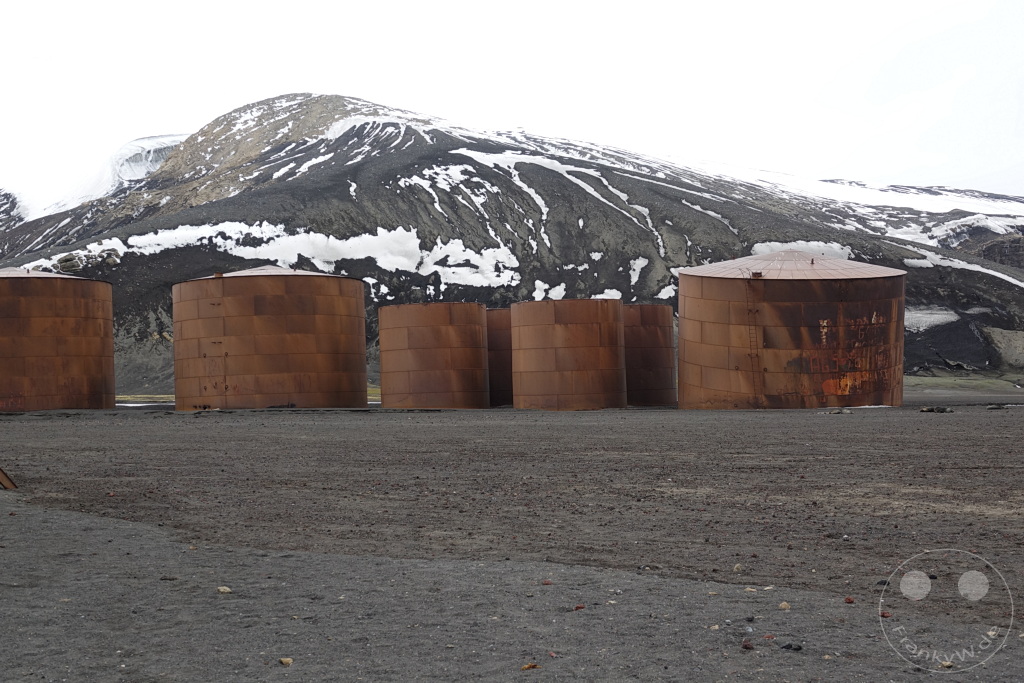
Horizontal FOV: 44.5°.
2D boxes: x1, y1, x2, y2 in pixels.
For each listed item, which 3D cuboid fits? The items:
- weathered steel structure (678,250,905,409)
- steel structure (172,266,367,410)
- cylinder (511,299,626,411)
[{"bbox_3d":[22.400,-1.050,100.300,17.600,12.300,17.600,0,0,0],"label":"weathered steel structure"},{"bbox_3d":[-22.900,-0.460,118.500,17.800,13.400,17.800,0,-2,0],"label":"steel structure"},{"bbox_3d":[4.200,1.130,92.500,8.300,7.850,8.300,0,-2,0],"label":"cylinder"}]

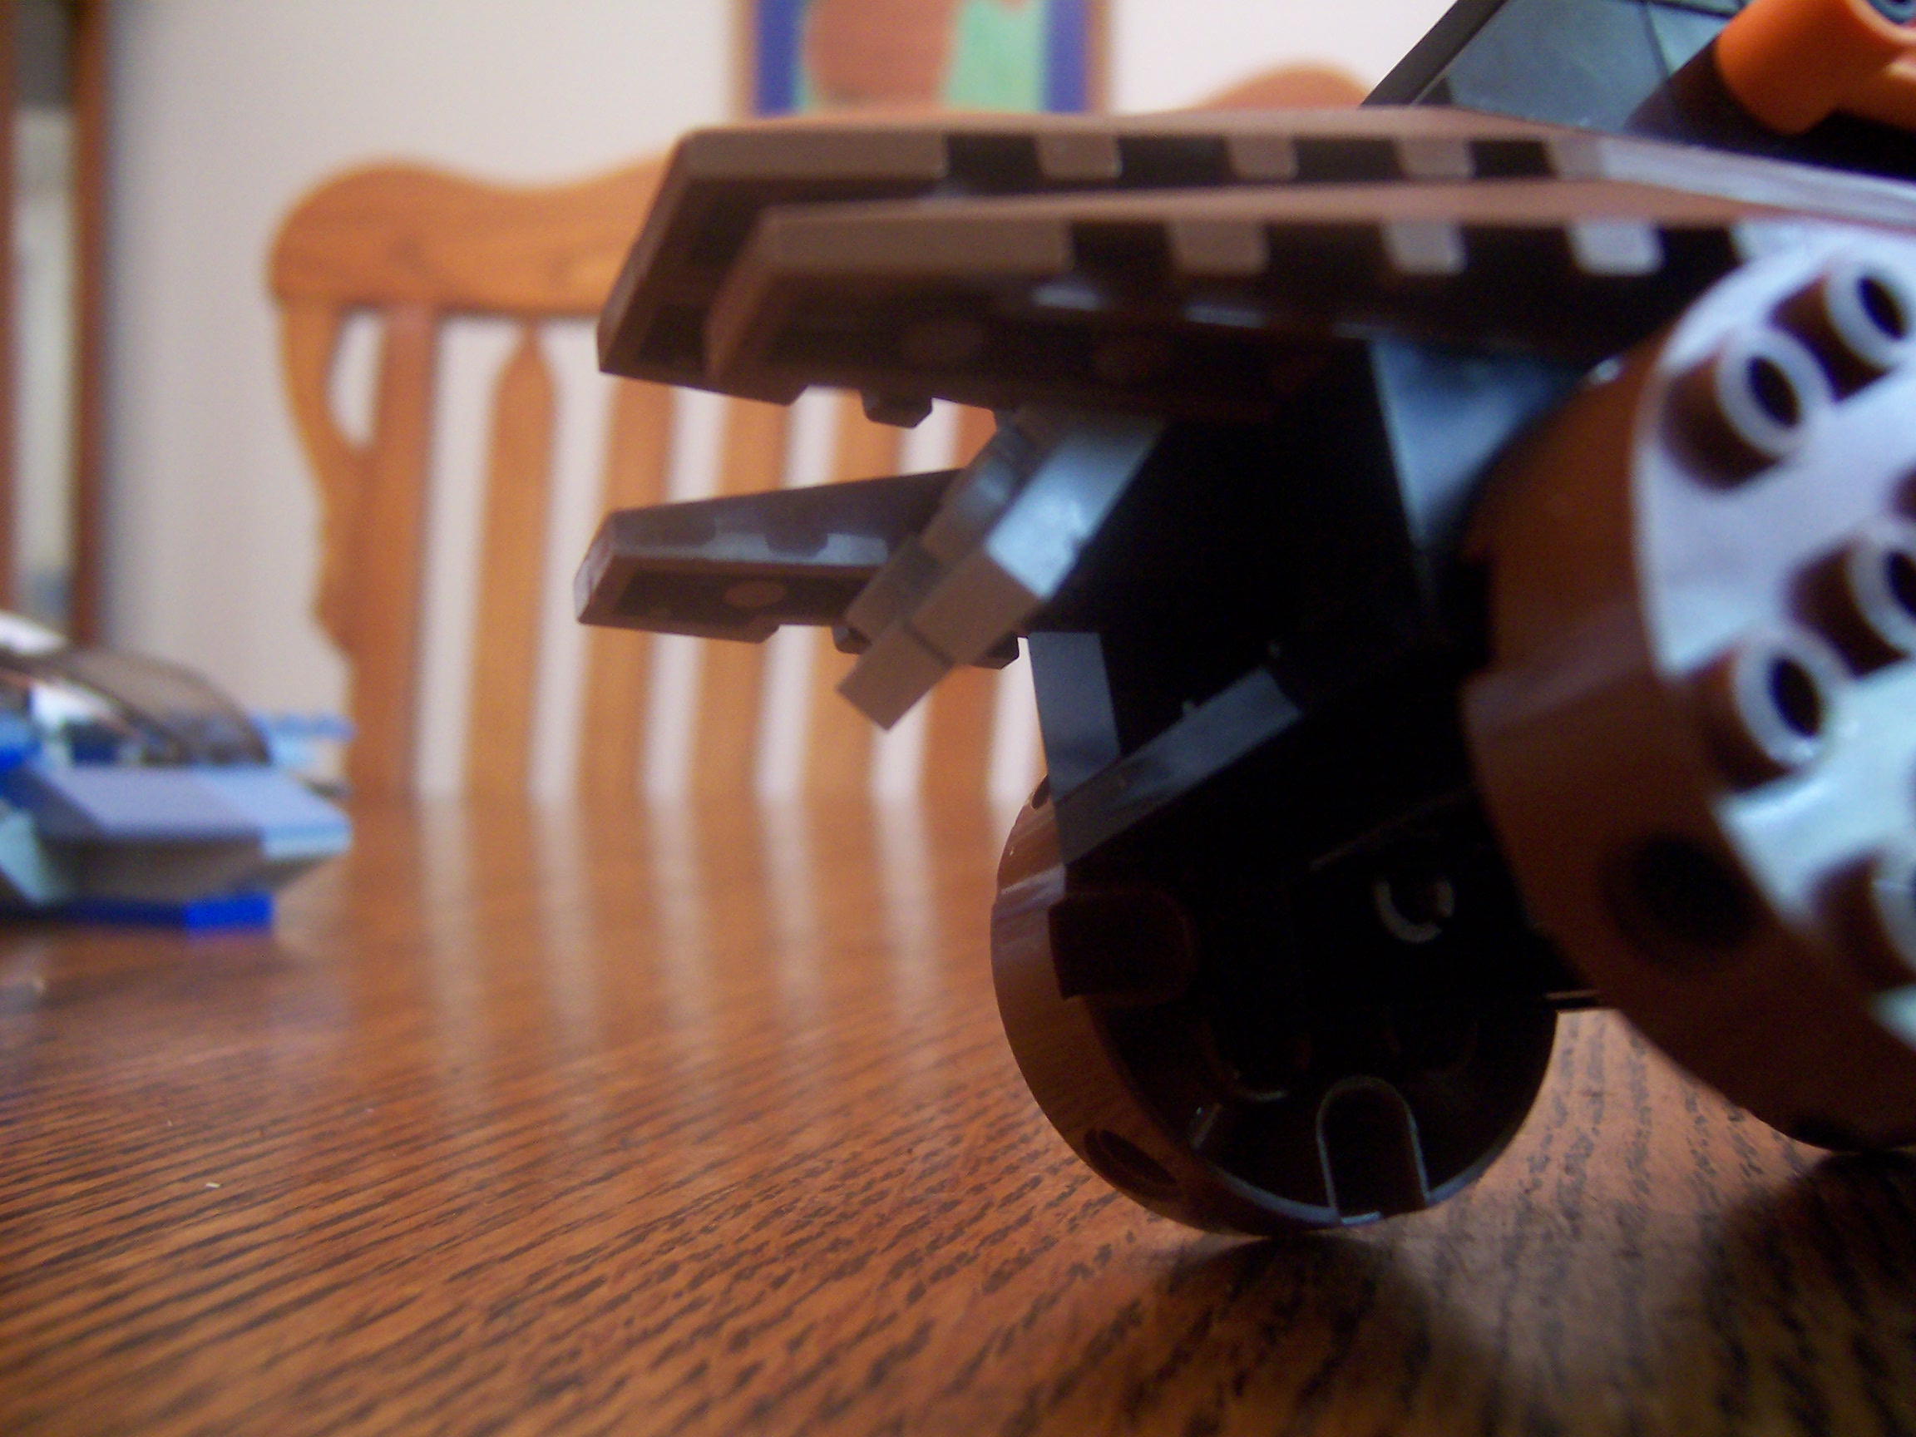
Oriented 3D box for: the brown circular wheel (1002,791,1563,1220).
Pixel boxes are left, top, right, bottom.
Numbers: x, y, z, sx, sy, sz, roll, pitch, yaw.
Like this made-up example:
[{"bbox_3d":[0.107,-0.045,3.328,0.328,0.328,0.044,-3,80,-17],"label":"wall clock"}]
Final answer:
[{"bbox_3d":[0.018,0.013,0.106,0.032,0.032,0.011,0,-19,-24],"label":"brown circular wheel"}]

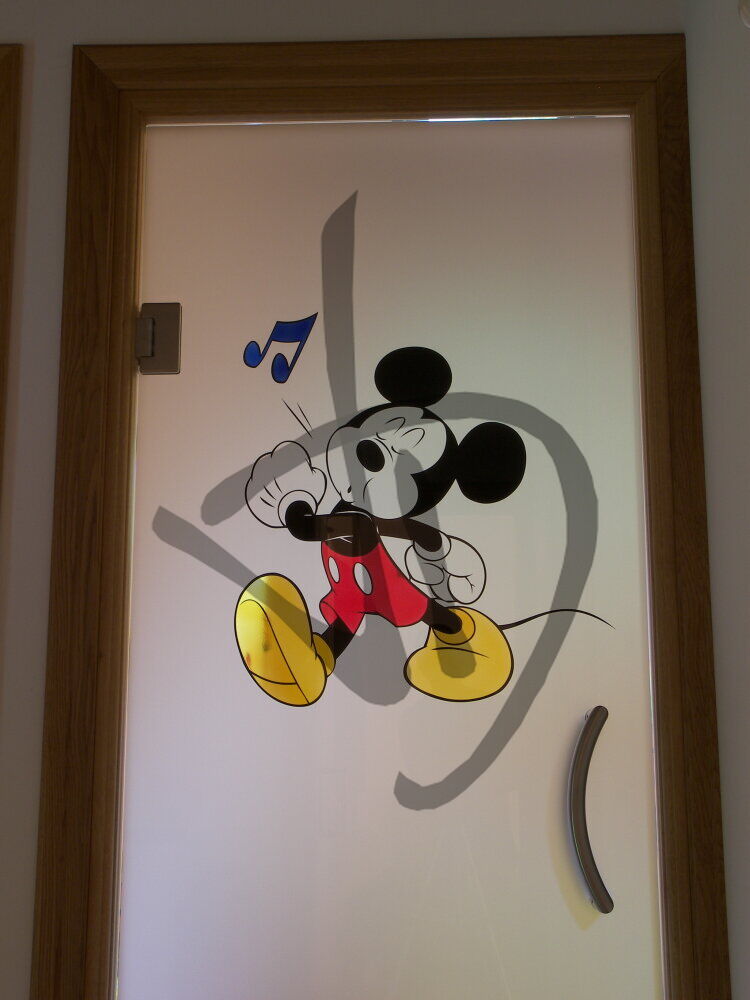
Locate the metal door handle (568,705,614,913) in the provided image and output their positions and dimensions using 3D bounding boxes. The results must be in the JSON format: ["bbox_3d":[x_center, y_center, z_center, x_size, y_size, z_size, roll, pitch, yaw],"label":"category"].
[{"bbox_3d":[0.259,0.374,1.824,0.051,0.245,0.060,0,-12,2],"label":"metal door handle"}]

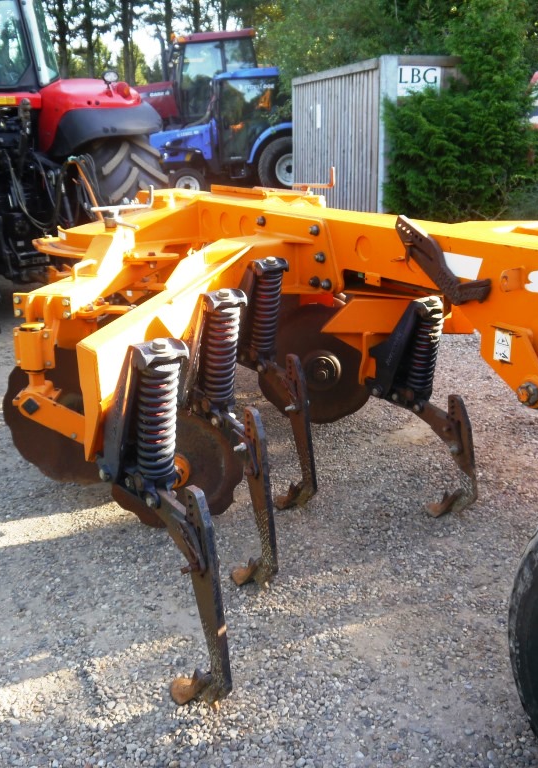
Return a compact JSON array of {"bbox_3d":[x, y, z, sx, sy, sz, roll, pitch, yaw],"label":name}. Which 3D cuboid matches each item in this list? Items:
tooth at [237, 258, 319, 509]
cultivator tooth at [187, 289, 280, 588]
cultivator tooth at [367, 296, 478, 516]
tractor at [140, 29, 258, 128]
[{"bbox_3d":[0.024,-0.025,3.513,0.180,1.070,0.640,-15,23,-36],"label":"tooth"},{"bbox_3d":[-0.145,0.170,2.953,0.180,1.070,0.640,-15,23,-36],"label":"cultivator tooth"},{"bbox_3d":[0.652,0.064,3.454,0.180,0.920,0.630,-15,23,-36],"label":"cultivator tooth"},{"bbox_3d":[-2.071,-5.800,17.662,4.600,2.900,2.250,-2,19,-4],"label":"tractor"}]

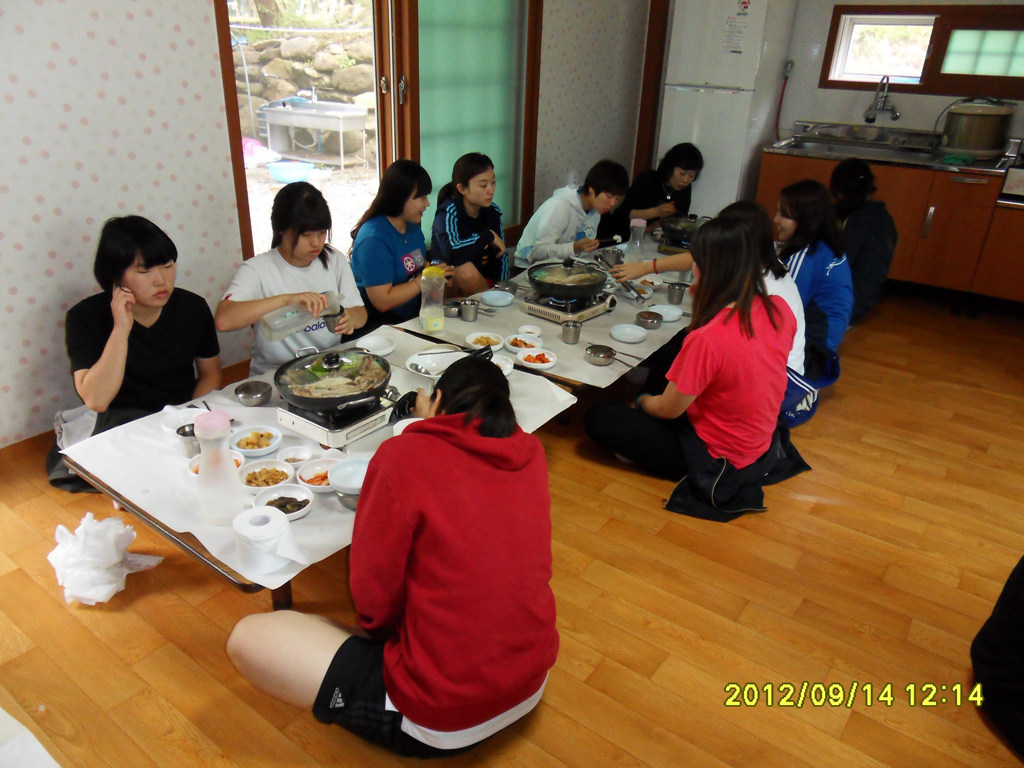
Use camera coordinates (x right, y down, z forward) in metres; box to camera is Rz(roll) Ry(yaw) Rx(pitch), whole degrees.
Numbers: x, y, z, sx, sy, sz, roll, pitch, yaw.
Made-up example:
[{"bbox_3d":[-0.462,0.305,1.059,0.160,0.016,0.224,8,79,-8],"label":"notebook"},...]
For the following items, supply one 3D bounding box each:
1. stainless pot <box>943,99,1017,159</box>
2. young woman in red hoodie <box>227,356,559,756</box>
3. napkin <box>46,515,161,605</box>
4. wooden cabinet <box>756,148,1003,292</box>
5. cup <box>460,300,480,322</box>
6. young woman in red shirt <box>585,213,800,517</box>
[{"bbox_3d":[2.673,-1.444,4.083,0.290,0.280,0.290,18,29,32],"label":"stainless pot"},{"bbox_3d":[-0.181,0.291,1.456,0.660,0.770,0.660,-20,33,-40],"label":"young woman in red hoodie"},{"bbox_3d":[-1.026,0.423,1.780,0.220,0.150,0.170,-11,28,-28],"label":"napkin"},{"bbox_3d":[2.276,-1.095,4.522,1.304,0.652,0.550,18,29,32],"label":"wooden cabinet"},{"bbox_3d":[-0.158,-0.284,2.719,0.073,0.072,0.073,2,24,-1],"label":"cup"},{"bbox_3d":[0.582,-0.132,2.319,0.620,0.840,0.660,-20,33,-40],"label":"young woman in red shirt"}]

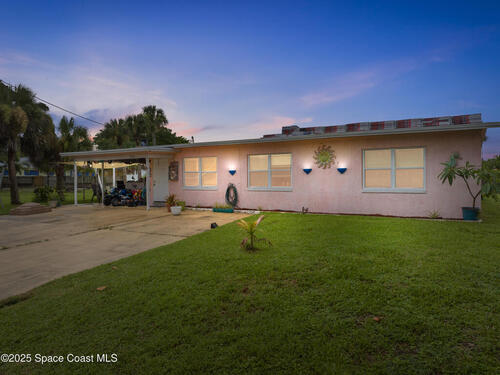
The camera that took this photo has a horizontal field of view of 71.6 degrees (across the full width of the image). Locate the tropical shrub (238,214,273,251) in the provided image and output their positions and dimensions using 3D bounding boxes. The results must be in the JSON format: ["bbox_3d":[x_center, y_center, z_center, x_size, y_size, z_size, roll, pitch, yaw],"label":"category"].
[{"bbox_3d":[0.097,0.792,6.100,0.600,0.630,0.570,0,1,0],"label":"tropical shrub"}]

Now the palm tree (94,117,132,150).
[{"bbox_3d":[-12.700,-2.860,32.000,3.200,7.000,3.200,0,1,0],"label":"palm tree"}]

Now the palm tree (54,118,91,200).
[{"bbox_3d":[-11.960,-2.000,23.500,2.600,5.600,2.600,0,1,0],"label":"palm tree"}]

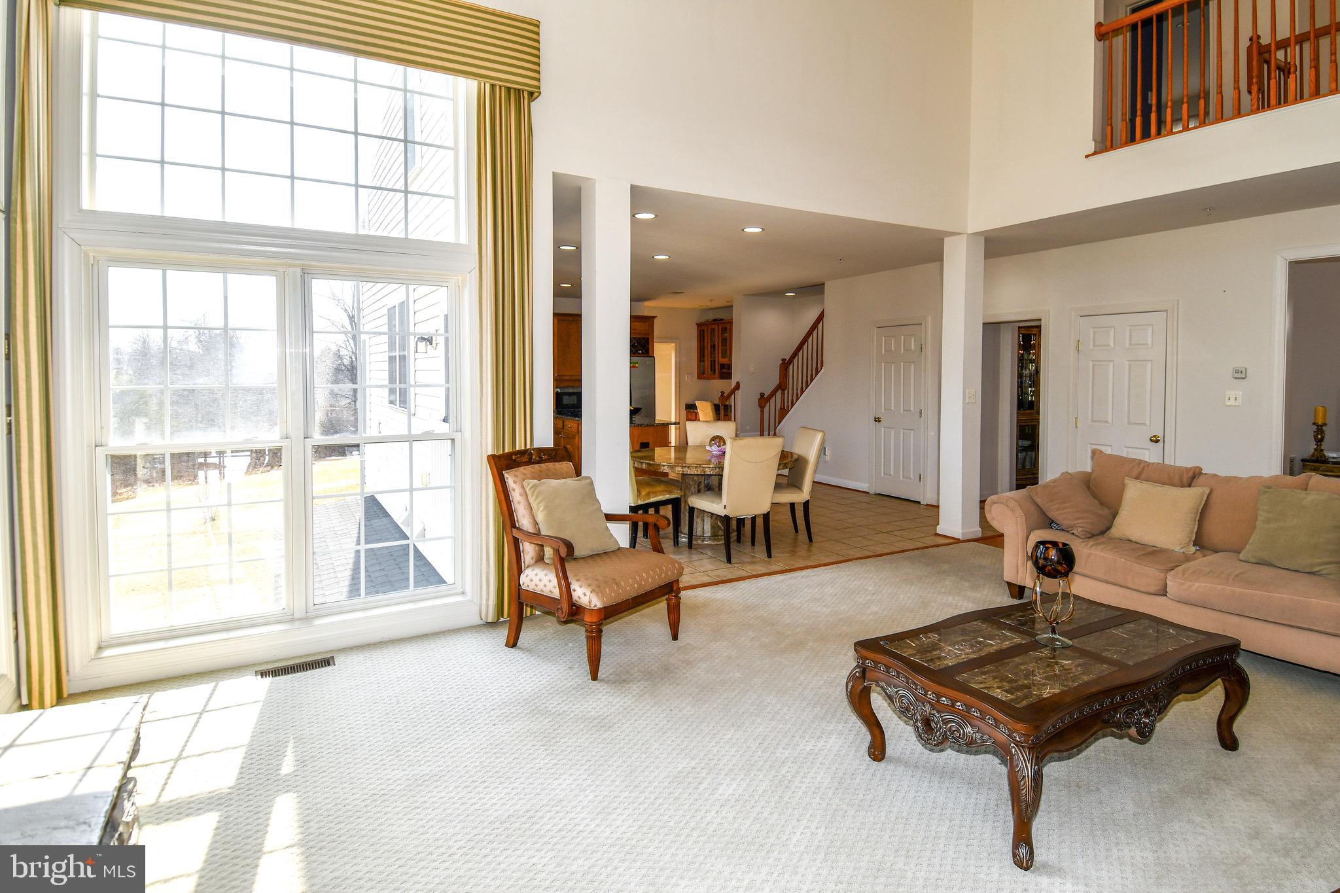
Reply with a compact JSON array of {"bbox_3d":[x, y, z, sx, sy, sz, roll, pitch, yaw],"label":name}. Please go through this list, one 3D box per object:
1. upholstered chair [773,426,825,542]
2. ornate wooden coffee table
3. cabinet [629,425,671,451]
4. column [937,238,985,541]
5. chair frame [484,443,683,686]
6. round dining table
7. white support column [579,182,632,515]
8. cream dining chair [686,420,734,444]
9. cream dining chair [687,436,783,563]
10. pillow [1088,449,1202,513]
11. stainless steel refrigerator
[{"bbox_3d":[0.992,0.331,5.981,0.620,1.000,0.480,-1,5,-12],"label":"upholstered chair"},{"bbox_3d":[1.482,0.996,2.647,1.390,0.470,0.770,-2,5,-29],"label":"ornate wooden coffee table"},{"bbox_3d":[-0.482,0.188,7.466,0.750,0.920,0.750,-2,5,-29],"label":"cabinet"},{"bbox_3d":[2.674,-0.552,6.146,0.270,2.740,0.270,-2,5,-29],"label":"column"},{"bbox_3d":[-0.460,0.586,3.751,0.860,1.020,0.700,4,6,39],"label":"chair frame"},{"bbox_3d":[0.404,0.450,6.028,1.490,0.745,1.490,0,5,0],"label":"round dining table"},{"bbox_3d":[-0.423,-0.364,4.463,0.270,2.740,0.270,-2,5,-29],"label":"white support column"},{"bbox_3d":[0.458,0.270,6.520,0.480,0.990,0.610,-1,5,-9],"label":"cream dining chair"},{"bbox_3d":[0.530,0.388,5.534,0.480,0.990,0.610,-2,5,-29],"label":"cream dining chair"},{"bbox_3d":[3.142,0.326,4.507,0.200,0.480,0.660,14,-2,-29],"label":"pillow"},{"bbox_3d":[-0.790,-0.521,10.600,0.910,1.770,0.760,-2,5,-29],"label":"stainless steel refrigerator"}]

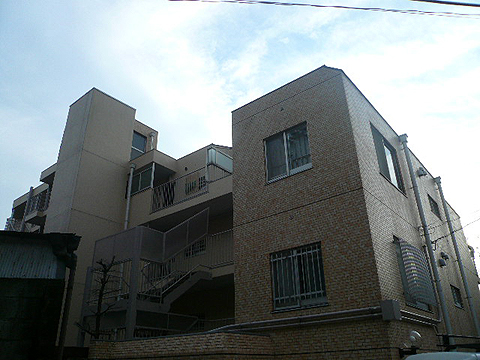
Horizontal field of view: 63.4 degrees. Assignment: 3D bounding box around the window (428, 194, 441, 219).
[{"bbox_3d":[6.045,0.867,12.118,0.110,0.566,0.951,-21,-32,34],"label":"window"}]

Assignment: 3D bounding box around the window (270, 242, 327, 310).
[{"bbox_3d":[1.114,1.899,7.550,1.216,1.176,0.130,-21,-32,34],"label":"window"}]

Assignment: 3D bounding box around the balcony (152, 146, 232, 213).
[{"bbox_3d":[-1.585,0.334,15.489,4.610,1.706,1.365,-21,-32,34],"label":"balcony"}]

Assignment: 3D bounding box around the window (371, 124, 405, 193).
[{"bbox_3d":[3.563,-0.441,9.380,0.120,1.336,1.706,-21,-32,34],"label":"window"}]

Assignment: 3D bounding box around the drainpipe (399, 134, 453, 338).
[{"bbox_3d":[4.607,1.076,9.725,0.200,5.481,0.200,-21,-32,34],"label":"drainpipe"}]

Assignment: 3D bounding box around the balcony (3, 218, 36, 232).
[{"bbox_3d":[-15.030,2.940,26.150,3.340,1.125,0.363,-21,-32,34],"label":"balcony"}]

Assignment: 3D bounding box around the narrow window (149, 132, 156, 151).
[{"bbox_3d":[-4.630,-2.086,20.550,0.145,1.125,0.399,-21,-32,34],"label":"narrow window"}]

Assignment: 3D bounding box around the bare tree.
[{"bbox_3d":[-4.632,4.058,12.725,1.160,3.122,1.100,-21,-32,34],"label":"bare tree"}]

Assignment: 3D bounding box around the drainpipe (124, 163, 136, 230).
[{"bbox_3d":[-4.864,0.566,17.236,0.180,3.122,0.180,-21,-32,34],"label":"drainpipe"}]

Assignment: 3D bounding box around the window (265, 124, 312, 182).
[{"bbox_3d":[1.076,-0.577,8.766,1.220,1.176,0.120,-21,-32,34],"label":"window"}]

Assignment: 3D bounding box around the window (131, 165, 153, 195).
[{"bbox_3d":[-4.458,0.017,17.333,1.474,1.125,0.120,-21,-32,34],"label":"window"}]

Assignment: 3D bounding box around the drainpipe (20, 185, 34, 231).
[{"bbox_3d":[-13.639,1.828,24.899,0.180,3.049,0.180,-21,-32,34],"label":"drainpipe"}]

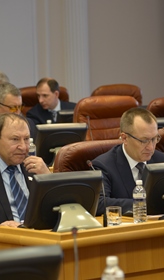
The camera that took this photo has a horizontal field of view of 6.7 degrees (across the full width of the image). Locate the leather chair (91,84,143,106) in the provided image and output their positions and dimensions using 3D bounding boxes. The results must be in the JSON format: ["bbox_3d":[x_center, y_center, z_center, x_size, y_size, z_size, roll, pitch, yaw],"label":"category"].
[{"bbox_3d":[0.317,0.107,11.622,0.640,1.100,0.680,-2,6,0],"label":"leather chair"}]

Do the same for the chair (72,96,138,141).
[{"bbox_3d":[0.294,0.247,10.039,0.640,1.100,0.680,-4,7,-22],"label":"chair"}]

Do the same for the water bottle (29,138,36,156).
[{"bbox_3d":[-0.317,0.096,8.811,0.066,0.210,0.066,-2,6,0],"label":"water bottle"}]

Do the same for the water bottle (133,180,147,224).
[{"bbox_3d":[0.283,0.303,6.861,0.066,0.210,0.066,-2,6,0],"label":"water bottle"}]

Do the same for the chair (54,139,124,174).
[{"bbox_3d":[0.214,0.585,7.103,0.640,1.130,0.680,-5,7,-26],"label":"chair"}]

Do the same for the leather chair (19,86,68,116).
[{"bbox_3d":[-0.321,0.129,11.524,0.640,1.100,0.680,-1,6,8],"label":"leather chair"}]

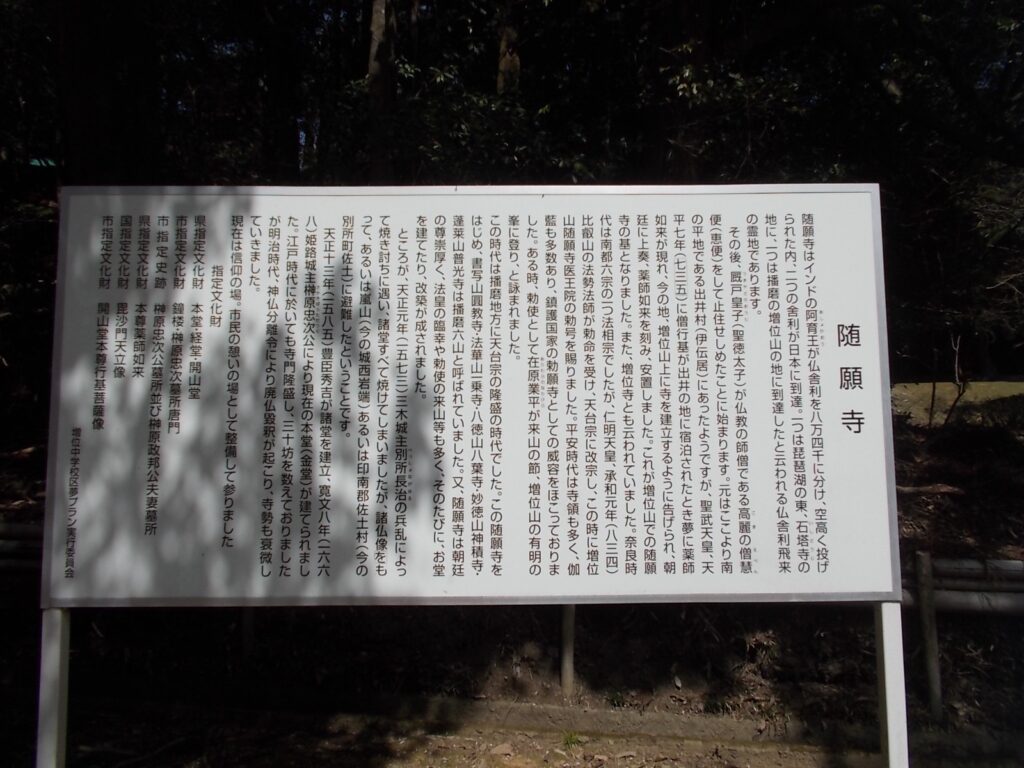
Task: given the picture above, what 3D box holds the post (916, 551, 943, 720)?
[{"bbox_3d":[2.113,1.268,3.888,0.071,0.826,0.071,-4,-6,27],"label":"post"}]

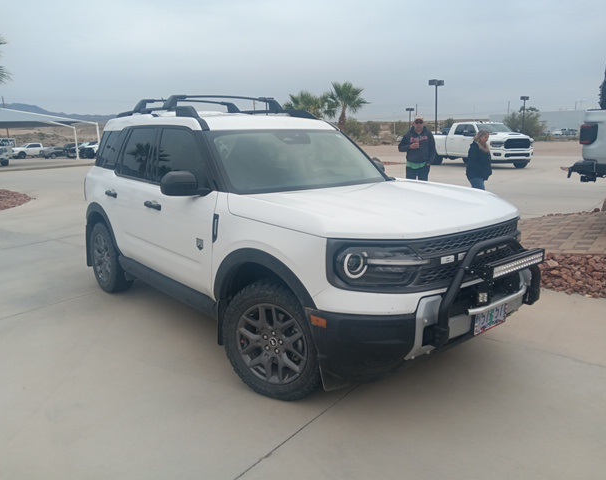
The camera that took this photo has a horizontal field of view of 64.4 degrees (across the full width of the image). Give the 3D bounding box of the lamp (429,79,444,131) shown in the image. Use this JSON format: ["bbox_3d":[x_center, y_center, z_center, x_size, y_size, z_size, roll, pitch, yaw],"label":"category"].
[{"bbox_3d":[12.900,-12.059,46.835,1.500,6.800,0.700,-1,12,0],"label":"lamp"}]

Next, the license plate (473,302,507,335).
[{"bbox_3d":[1.011,0.401,2.571,0.310,0.160,0.020,-11,15,-39],"label":"license plate"}]

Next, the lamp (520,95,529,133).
[{"bbox_3d":[31.435,-16.954,68.637,1.250,6.800,0.750,-6,13,-21],"label":"lamp"}]

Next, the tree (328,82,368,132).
[{"bbox_3d":[3.697,-10.295,40.902,3.500,6.100,3.500,-1,12,0],"label":"tree"}]

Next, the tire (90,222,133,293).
[{"bbox_3d":[-1.843,0.150,4.703,0.235,0.720,0.720,-11,15,-39],"label":"tire"}]

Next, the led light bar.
[{"bbox_3d":[1.065,0.113,2.439,0.540,0.075,0.085,-11,15,-39],"label":"led light bar"}]

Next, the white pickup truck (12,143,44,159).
[{"bbox_3d":[-35.574,-11.688,62.910,2.050,1.950,5.800,4,13,24],"label":"white pickup truck"}]

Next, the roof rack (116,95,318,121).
[{"bbox_3d":[-0.842,-1.177,4.454,1.200,0.250,1.780,-11,15,-39],"label":"roof rack"}]

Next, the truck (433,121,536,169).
[{"bbox_3d":[8.302,-4.527,22.956,2.100,2.020,6.200,-4,12,-13],"label":"truck"}]

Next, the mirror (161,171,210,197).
[{"bbox_3d":[-0.753,-0.371,3.046,0.250,0.180,0.150,-11,15,-39],"label":"mirror"}]

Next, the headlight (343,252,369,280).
[{"bbox_3d":[0.241,0.115,2.183,0.130,0.130,0.080,-8,14,-31],"label":"headlight"}]

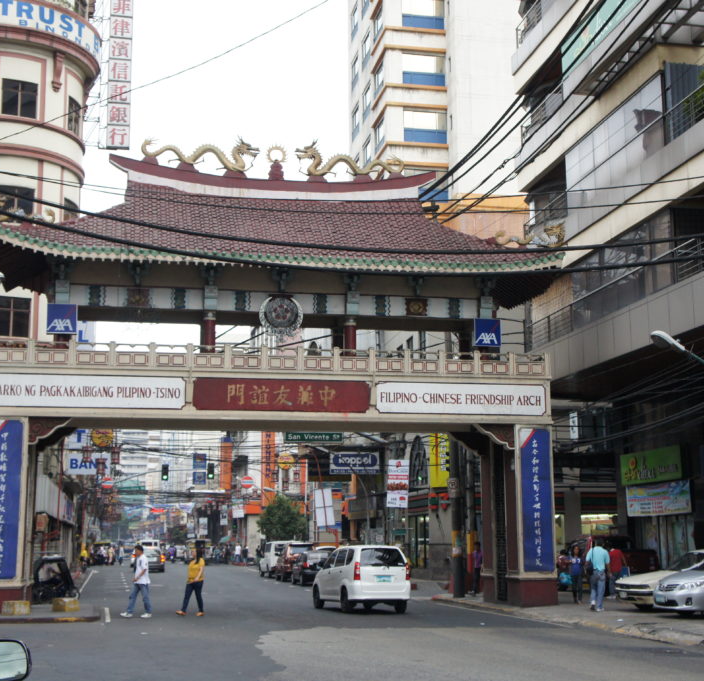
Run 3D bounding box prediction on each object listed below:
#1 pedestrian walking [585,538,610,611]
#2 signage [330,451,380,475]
[{"bbox_3d":[5.506,5.264,25.078,0.560,1.660,0.480,-1,-10,3],"label":"pedestrian walking"},{"bbox_3d":[0.138,5.650,50.916,2.280,1.030,0.180,2,-10,-12],"label":"signage"}]

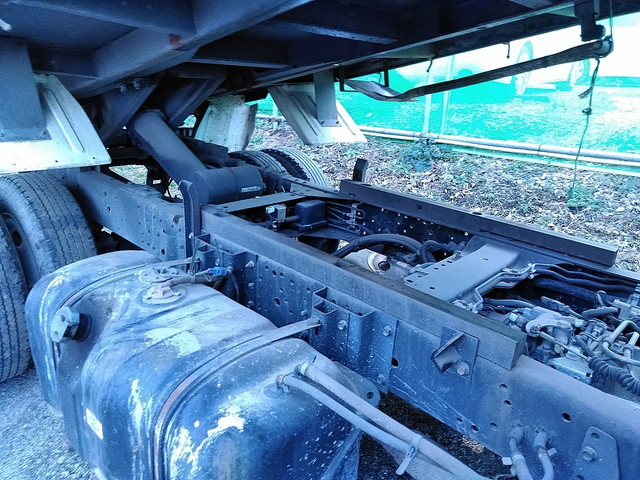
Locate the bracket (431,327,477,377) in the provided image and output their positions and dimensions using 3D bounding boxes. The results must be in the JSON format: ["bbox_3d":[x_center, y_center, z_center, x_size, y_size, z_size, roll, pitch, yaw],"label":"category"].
[{"bbox_3d":[0.235,0.231,0.944,0.082,0.092,0.101,21,25,37],"label":"bracket"}]

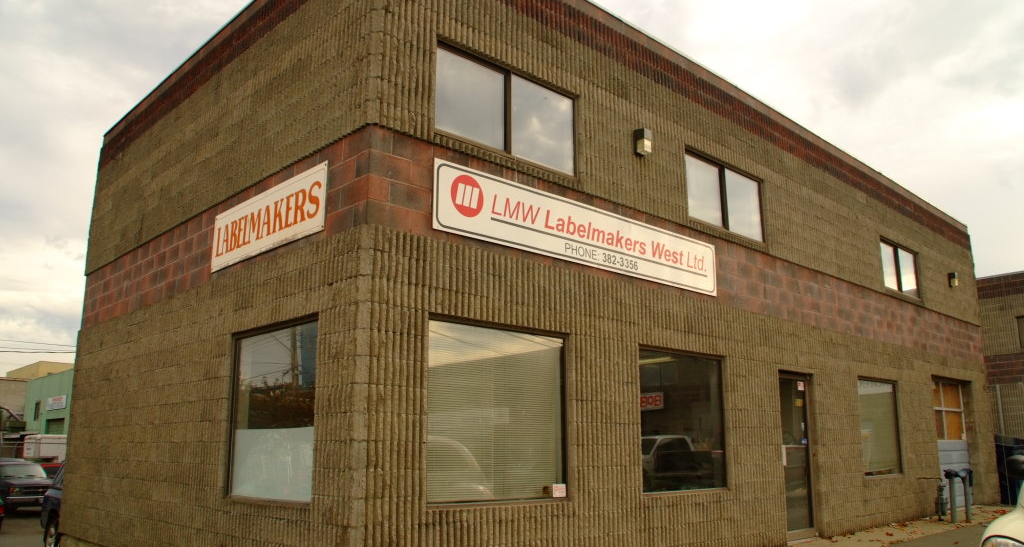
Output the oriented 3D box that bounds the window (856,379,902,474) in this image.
[{"bbox_3d":[5.768,2.405,12.004,1.570,1.470,0.120,12,-17,-42],"label":"window"}]

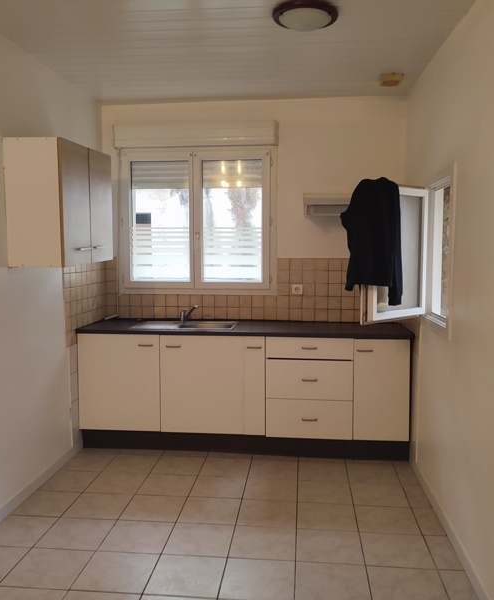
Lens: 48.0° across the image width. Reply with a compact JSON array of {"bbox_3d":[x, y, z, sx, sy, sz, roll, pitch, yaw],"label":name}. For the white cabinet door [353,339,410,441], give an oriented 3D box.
[{"bbox_3d":[0.924,0.619,3.808,0.377,0.704,0.020,1,4,6],"label":"white cabinet door"}]

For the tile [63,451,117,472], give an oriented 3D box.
[{"bbox_3d":[-1.079,1.122,3.804,0.302,0.010,0.315,1,4,6],"label":"tile"}]

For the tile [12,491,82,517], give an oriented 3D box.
[{"bbox_3d":[-1.165,1.196,3.249,0.305,0.010,0.322,1,4,6],"label":"tile"}]

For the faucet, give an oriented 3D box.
[{"bbox_3d":[-0.457,0.122,4.355,0.175,0.165,0.055,4,6,40],"label":"faucet"}]

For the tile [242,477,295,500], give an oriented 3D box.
[{"bbox_3d":[0.146,1.159,3.378,0.316,0.010,0.311,1,5,6],"label":"tile"}]

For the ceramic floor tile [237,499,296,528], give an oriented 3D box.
[{"bbox_3d":[0.115,1.184,3.066,0.316,0.010,0.311,1,5,6],"label":"ceramic floor tile"}]

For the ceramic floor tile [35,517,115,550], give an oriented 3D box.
[{"bbox_3d":[-0.863,1.192,2.826,0.315,0.010,0.315,1,4,6],"label":"ceramic floor tile"}]

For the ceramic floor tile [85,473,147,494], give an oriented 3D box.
[{"bbox_3d":[-0.819,1.175,3.541,0.322,0.010,0.322,1,4,6],"label":"ceramic floor tile"}]

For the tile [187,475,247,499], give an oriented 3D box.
[{"bbox_3d":[-0.167,1.153,3.395,0.315,0.010,0.315,1,4,6],"label":"tile"}]

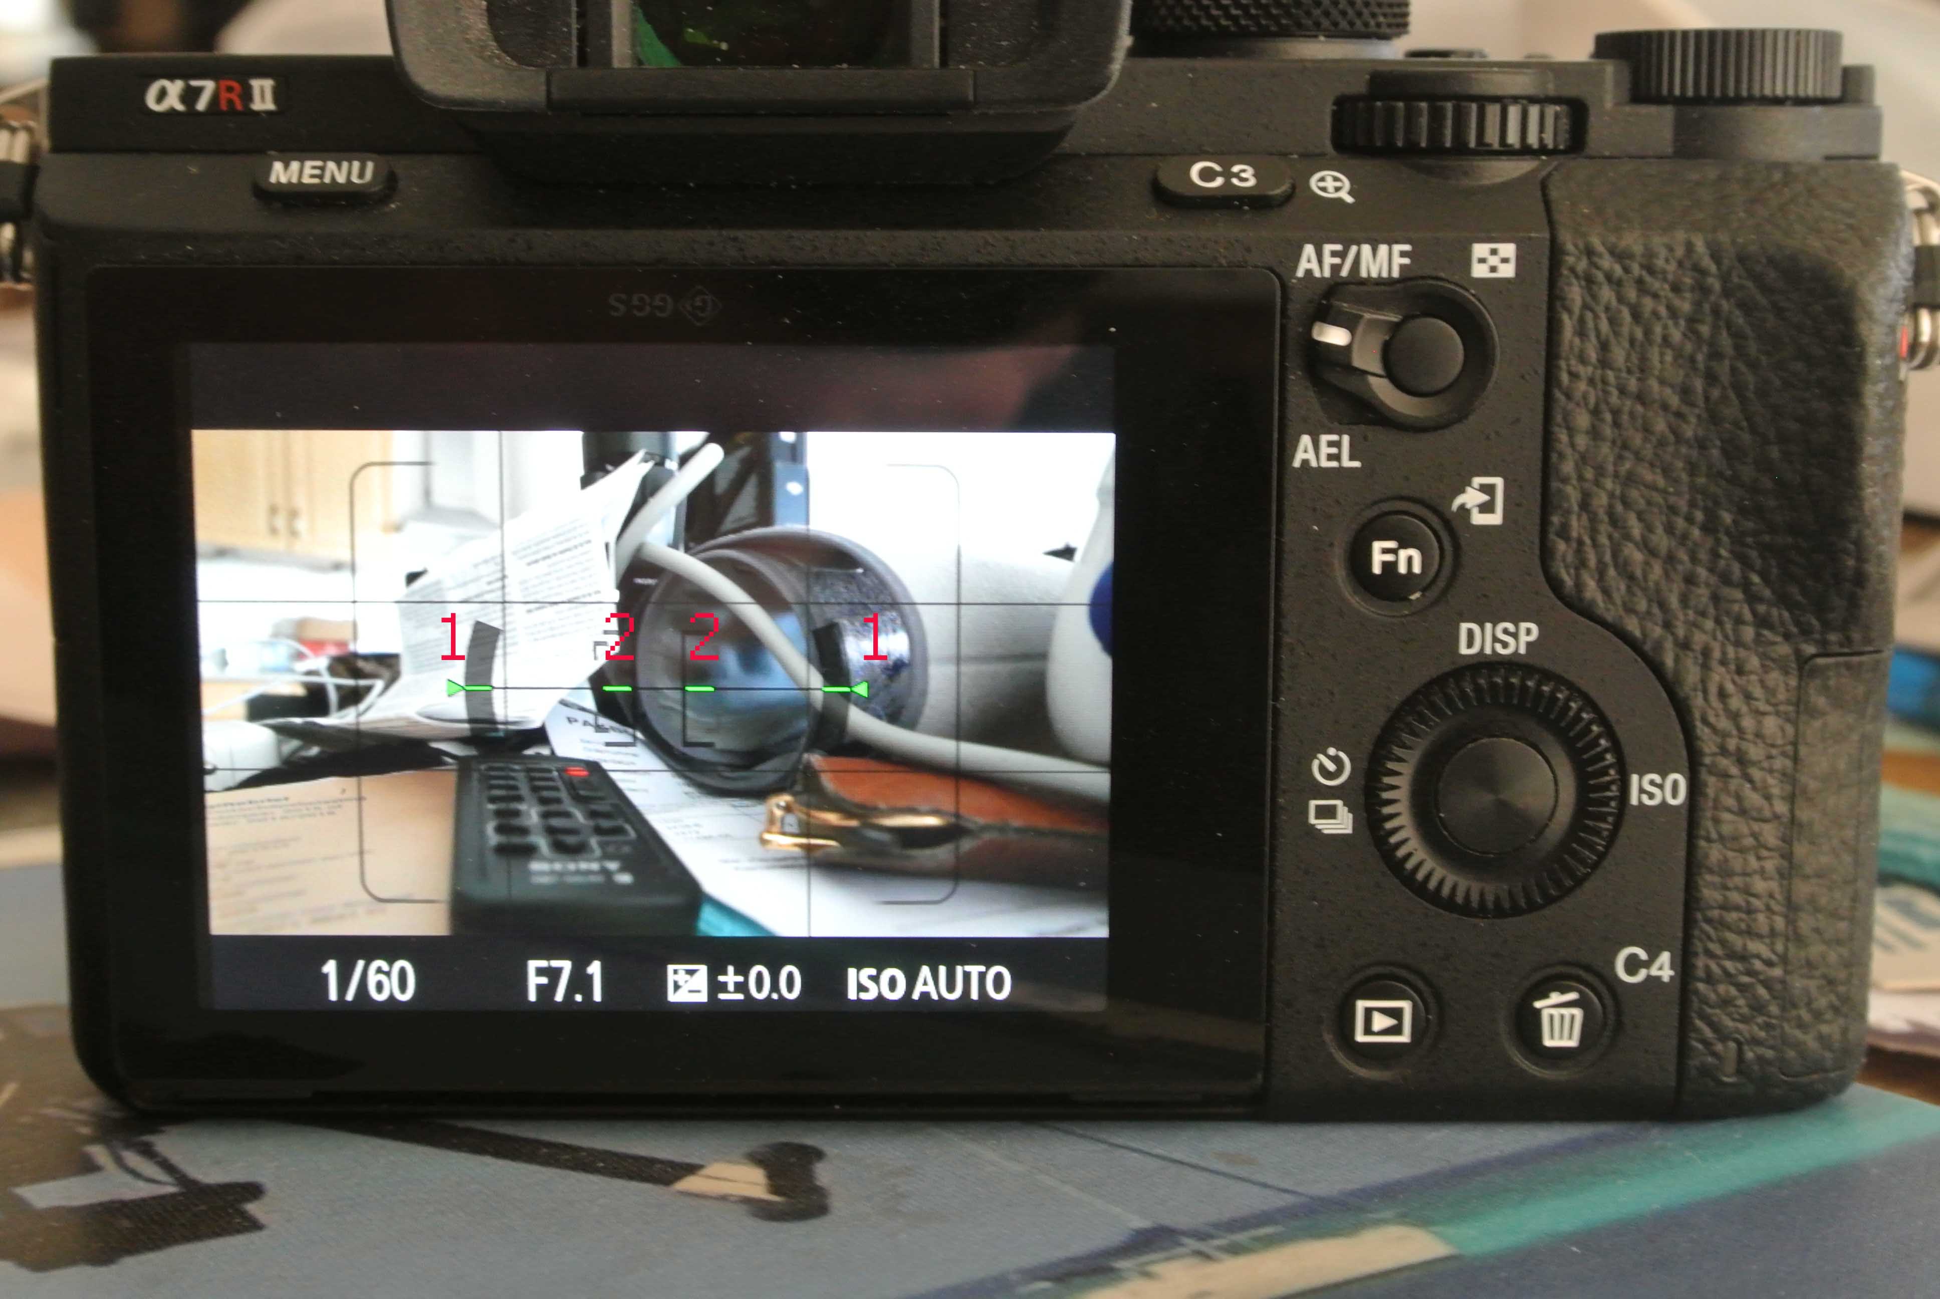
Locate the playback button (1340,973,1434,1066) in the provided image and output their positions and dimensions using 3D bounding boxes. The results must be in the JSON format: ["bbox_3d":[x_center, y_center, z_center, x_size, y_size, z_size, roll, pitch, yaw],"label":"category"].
[{"bbox_3d":[0.029,0.025,0.207,0.006,0.006,0.002,0,9,-1],"label":"playback button"}]

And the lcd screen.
[{"bbox_3d":[-0.021,0.002,0.204,0.061,0.046,0.003,0,9,-1],"label":"lcd screen"}]

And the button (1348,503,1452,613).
[{"bbox_3d":[0.028,-0.006,0.198,0.007,0.007,0.002,0,7,0],"label":"button"}]

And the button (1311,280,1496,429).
[{"bbox_3d":[0.028,-0.019,0.199,0.012,0.009,0.004,0,9,-1],"label":"button"}]

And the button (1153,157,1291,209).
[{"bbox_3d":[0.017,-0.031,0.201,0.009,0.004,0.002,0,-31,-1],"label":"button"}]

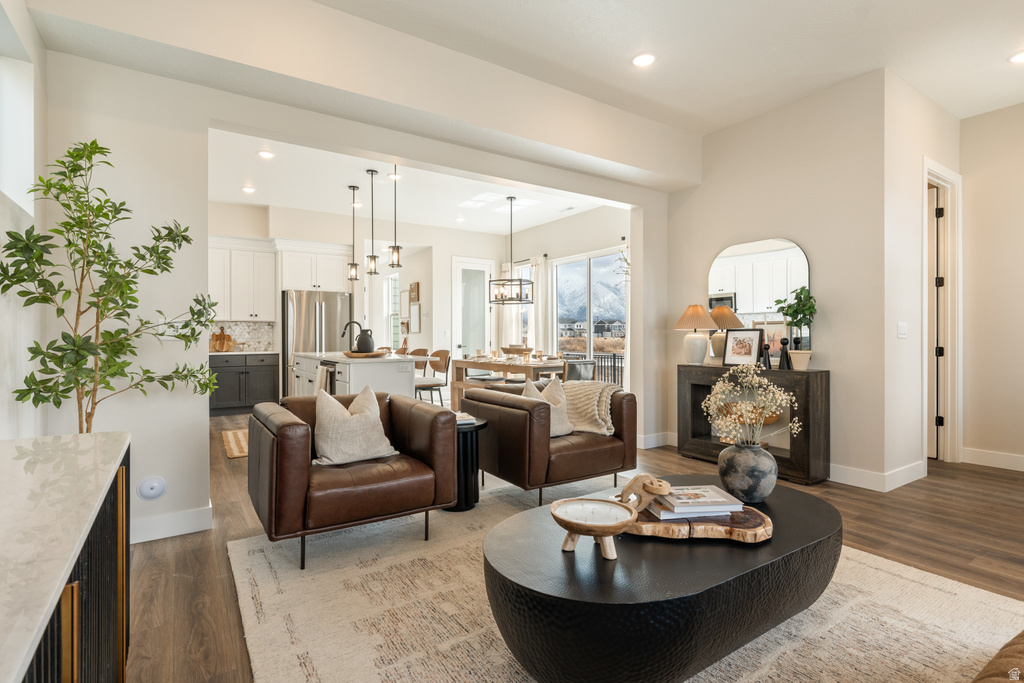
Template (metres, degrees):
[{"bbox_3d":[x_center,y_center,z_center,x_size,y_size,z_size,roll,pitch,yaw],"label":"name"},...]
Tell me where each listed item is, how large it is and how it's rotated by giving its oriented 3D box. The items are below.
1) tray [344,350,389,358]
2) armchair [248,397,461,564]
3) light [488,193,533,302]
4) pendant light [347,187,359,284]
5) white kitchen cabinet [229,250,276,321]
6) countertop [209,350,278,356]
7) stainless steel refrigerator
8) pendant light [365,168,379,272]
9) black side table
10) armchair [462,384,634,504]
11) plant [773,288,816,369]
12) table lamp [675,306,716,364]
[{"bbox_3d":[-1.515,0.135,5.000,0.470,0.060,0.420,0,0,-34],"label":"tray"},{"bbox_3d":[-0.917,0.699,2.727,0.910,0.740,0.860,0,0,-35],"label":"armchair"},{"bbox_3d":[-0.010,-1.245,6.620,0.600,1.450,0.600,0,0,0],"label":"light"},{"bbox_3d":[-2.044,-1.390,6.250,0.135,1.210,0.135,0,0,-34],"label":"pendant light"},{"bbox_3d":[-4.024,-0.845,7.497,0.620,1.070,0.350,0,0,-32],"label":"white kitchen cabinet"},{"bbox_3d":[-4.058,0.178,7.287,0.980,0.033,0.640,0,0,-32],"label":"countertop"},{"bbox_3d":[-3.112,0.180,7.642,0.910,1.800,0.880,0,0,-32],"label":"stainless steel refrigerator"},{"bbox_3d":[-1.644,-1.390,5.700,0.135,1.220,0.135,0,0,-34],"label":"pendant light"},{"bbox_3d":[-0.339,0.802,3.180,0.370,0.556,0.370,0,0,0],"label":"black side table"},{"bbox_3d":[0.240,0.696,3.451,0.910,0.740,0.860,0,0,-33],"label":"armchair"},{"bbox_3d":[2.197,-0.101,3.749,0.270,0.645,0.280,0,0,-34],"label":"plant"},{"bbox_3d":[1.729,-0.056,4.536,0.420,0.574,0.420,0,0,-32],"label":"table lamp"}]

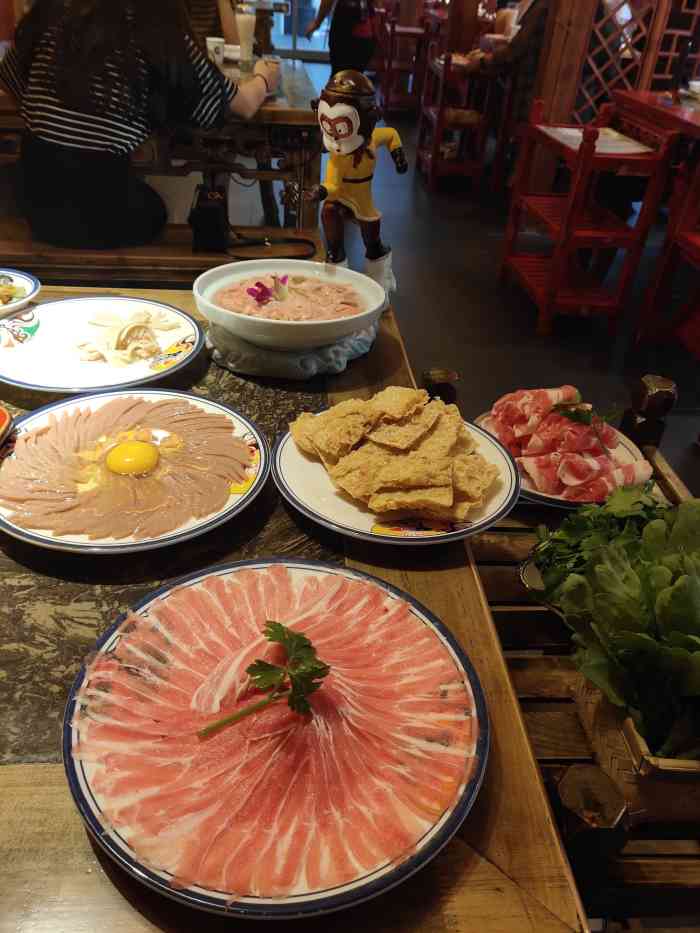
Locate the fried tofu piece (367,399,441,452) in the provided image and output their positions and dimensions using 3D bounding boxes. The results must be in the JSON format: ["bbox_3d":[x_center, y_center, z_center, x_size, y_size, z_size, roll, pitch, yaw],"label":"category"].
[{"bbox_3d":[0.049,-0.037,0.719,0.042,0.014,0.056,31,54,18],"label":"fried tofu piece"}]

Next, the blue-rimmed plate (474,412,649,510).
[{"bbox_3d":[0.230,-0.005,0.913,0.202,0.025,0.202,0,36,-7],"label":"blue-rimmed plate"}]

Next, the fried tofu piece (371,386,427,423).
[{"bbox_3d":[0.045,-0.057,0.729,0.052,0.015,0.048,19,48,11],"label":"fried tofu piece"}]

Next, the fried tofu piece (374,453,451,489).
[{"bbox_3d":[0.053,0.004,0.679,0.064,0.014,0.046,0,51,-7],"label":"fried tofu piece"}]

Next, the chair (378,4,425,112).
[{"bbox_3d":[0.307,-2.755,5.428,0.260,0.630,0.320,0,36,-7],"label":"chair"}]

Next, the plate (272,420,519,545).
[{"bbox_3d":[0.040,0.009,0.727,0.219,0.025,0.219,0,36,-7],"label":"plate"}]

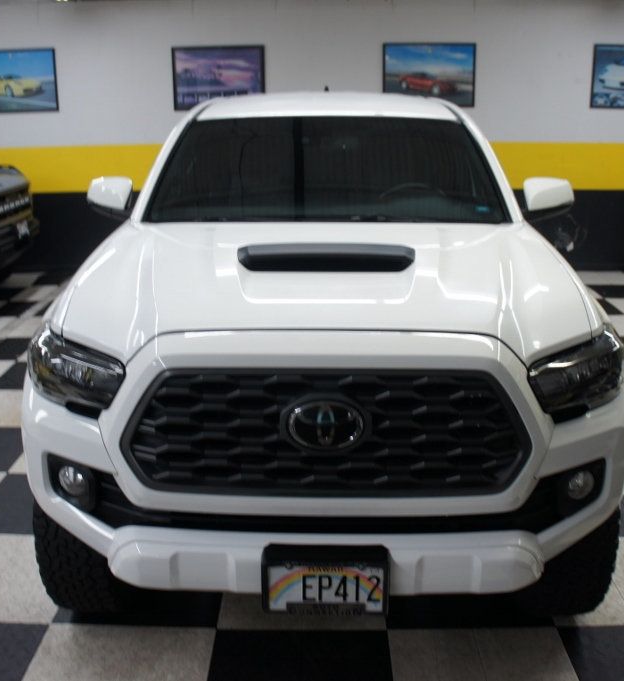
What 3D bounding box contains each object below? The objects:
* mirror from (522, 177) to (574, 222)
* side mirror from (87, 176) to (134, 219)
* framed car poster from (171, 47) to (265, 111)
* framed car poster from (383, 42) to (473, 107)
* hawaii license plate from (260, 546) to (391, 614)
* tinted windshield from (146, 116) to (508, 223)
[{"bbox_3d":[1.010,-0.608,3.293,0.220,0.185,0.150,0,17,1],"label":"mirror"},{"bbox_3d":[-0.868,-0.619,3.326,0.215,0.180,0.150,0,17,1],"label":"side mirror"},{"bbox_3d":[-0.975,-2.774,8.122,0.950,0.635,0.030,0,17,1],"label":"framed car poster"},{"bbox_3d":[1.232,-2.783,8.078,0.950,0.635,0.030,0,17,1],"label":"framed car poster"},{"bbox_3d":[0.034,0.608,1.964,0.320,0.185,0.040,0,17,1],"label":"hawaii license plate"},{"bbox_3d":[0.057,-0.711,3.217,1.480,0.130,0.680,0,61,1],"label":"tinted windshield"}]

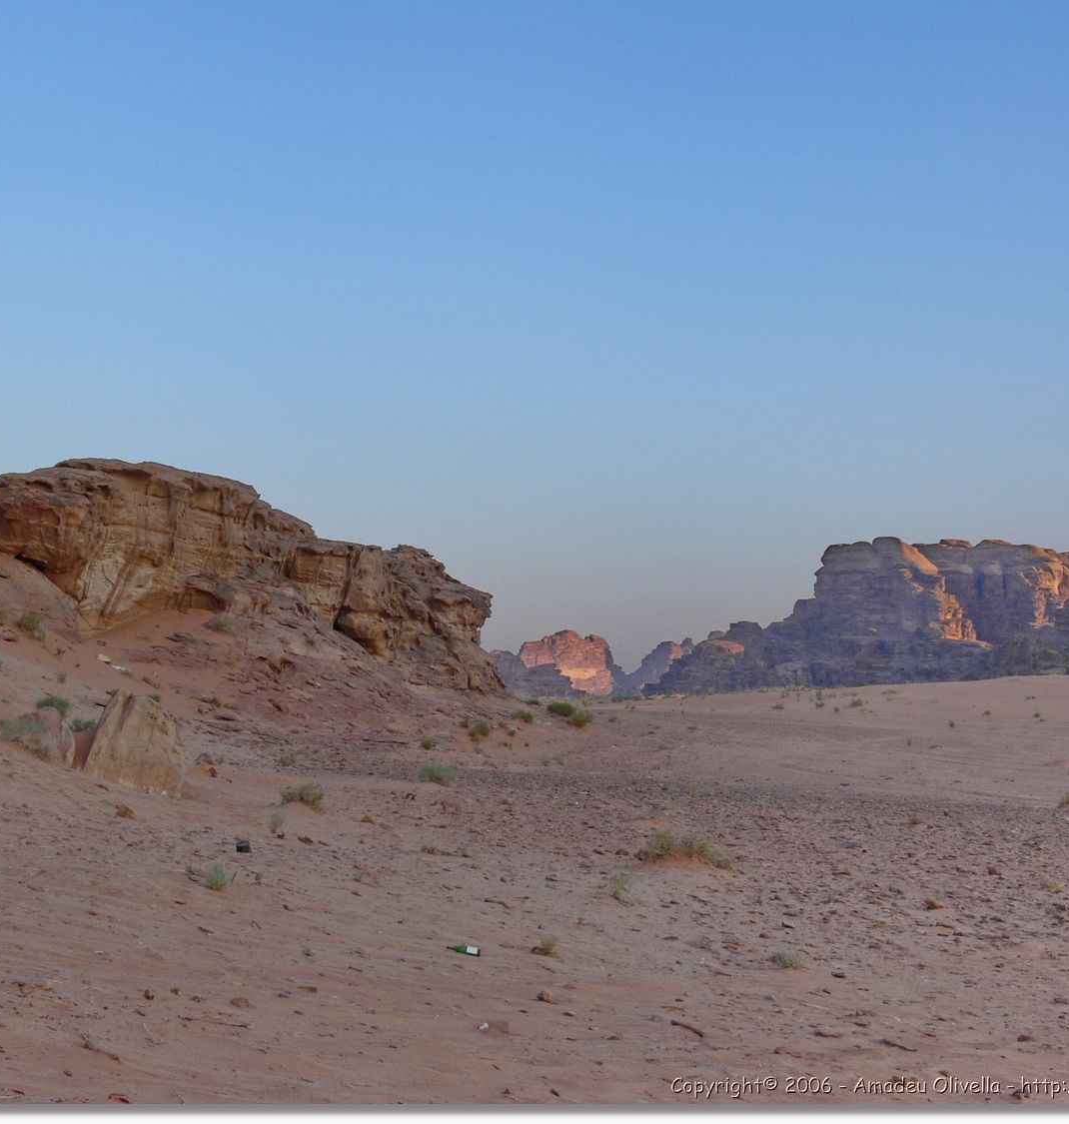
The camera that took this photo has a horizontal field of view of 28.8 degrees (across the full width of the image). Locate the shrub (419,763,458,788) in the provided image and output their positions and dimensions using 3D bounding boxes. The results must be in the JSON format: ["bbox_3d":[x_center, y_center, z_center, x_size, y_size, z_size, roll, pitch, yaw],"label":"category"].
[{"bbox_3d":[-1.940,4.307,42.000,0.781,0.475,0.703,0,-4,0],"label":"shrub"}]

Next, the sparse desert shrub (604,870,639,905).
[{"bbox_3d":[0.860,3.217,20.500,0.346,0.323,0.312,0,-4,0],"label":"sparse desert shrub"}]

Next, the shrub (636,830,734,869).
[{"bbox_3d":[1.853,3.534,25.500,1.192,0.420,0.894,0,-4,0],"label":"shrub"}]

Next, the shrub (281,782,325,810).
[{"bbox_3d":[-3.570,3.615,32.000,0.667,0.410,0.567,0,-4,0],"label":"shrub"}]

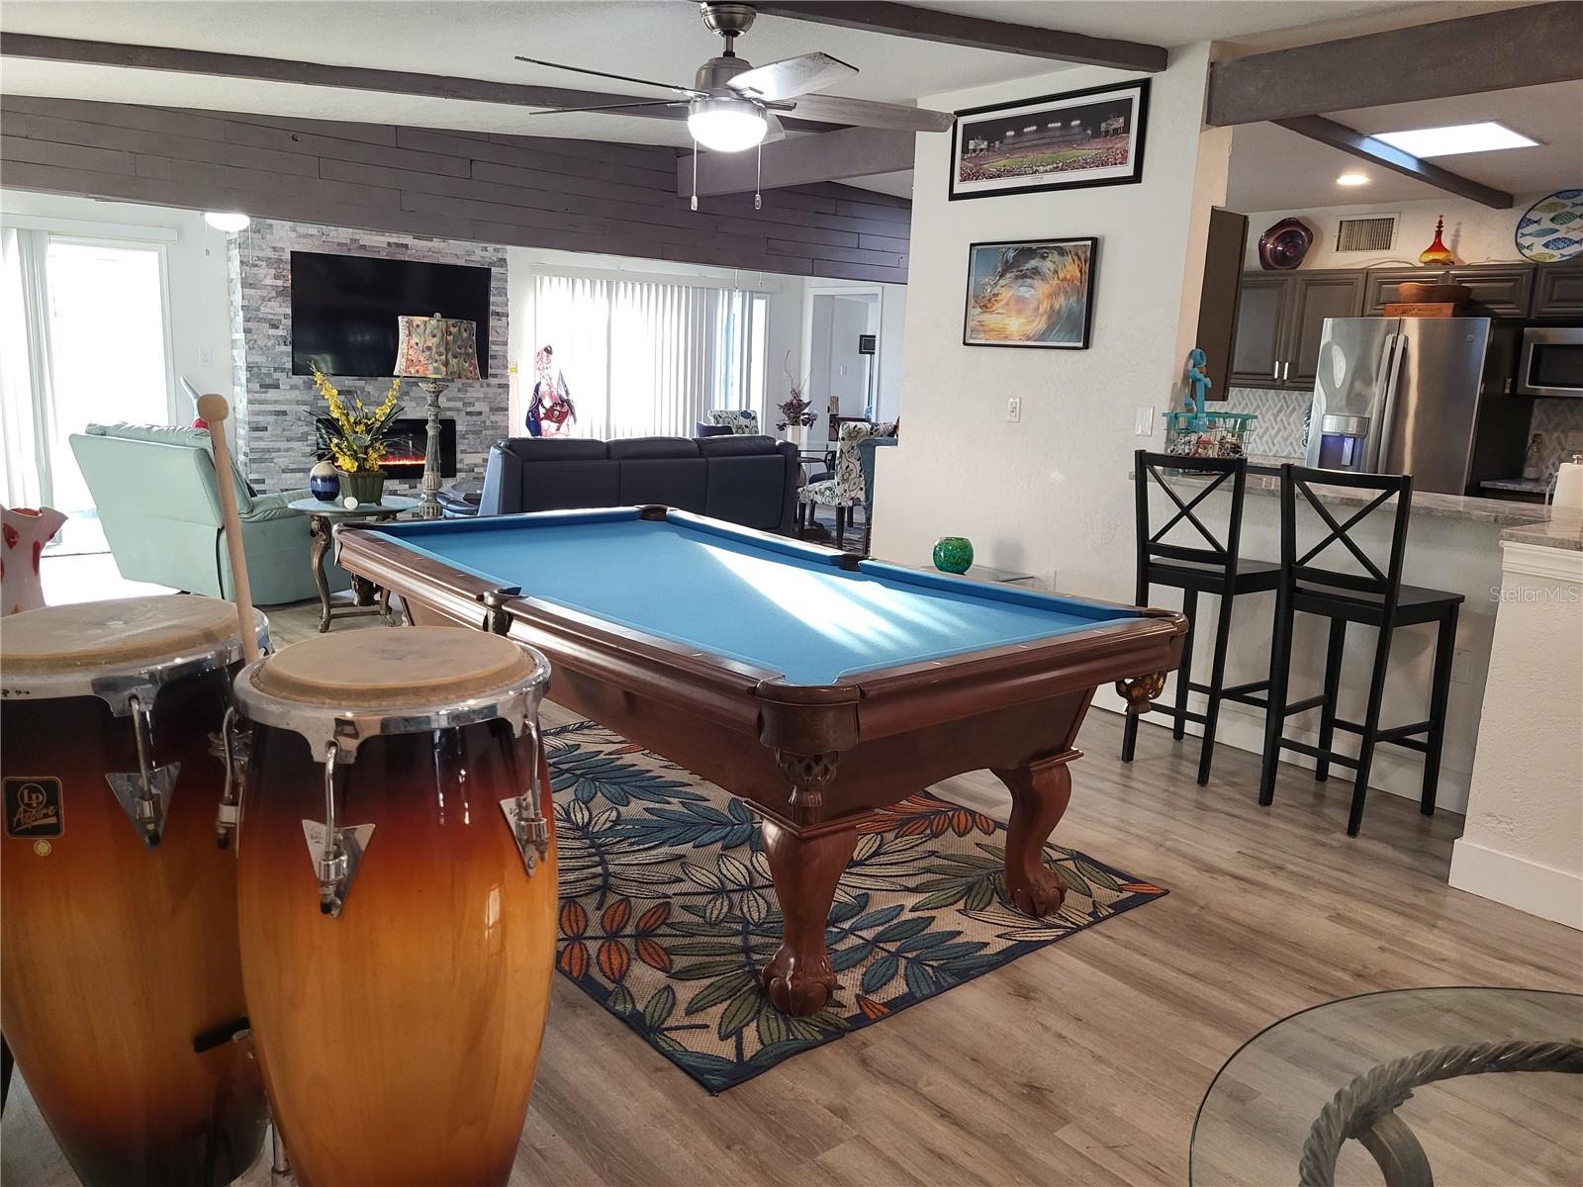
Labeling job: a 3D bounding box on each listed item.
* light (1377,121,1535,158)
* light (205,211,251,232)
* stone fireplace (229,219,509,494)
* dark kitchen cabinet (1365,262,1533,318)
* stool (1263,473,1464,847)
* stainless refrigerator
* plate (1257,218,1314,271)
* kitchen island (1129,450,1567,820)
[{"bbox_3d":[3.349,-2.292,5.983,0.630,0.080,0.570,-7,14,-40],"label":"light"},{"bbox_3d":[-3.368,-2.223,7.100,0.290,0.140,0.290,-7,14,-40],"label":"light"},{"bbox_3d":[-3.233,-1.776,9.256,2.071,2.420,0.350,-7,14,-39],"label":"stone fireplace"},{"bbox_3d":[3.954,-1.783,7.080,0.330,0.300,0.930,-7,14,-40],"label":"dark kitchen cabinet"},{"bbox_3d":[1.925,0.169,3.958,0.480,1.156,0.415,-7,14,-40],"label":"stool"},{"bbox_3d":[3.702,-0.684,7.051,0.900,1.785,0.910,-7,14,-40],"label":"stainless refrigerator"},{"bbox_3d":[3.277,-2.301,7.880,0.090,0.360,0.360,-7,14,-40],"label":"plate"},{"bbox_3d":[2.047,0.137,4.426,0.560,1.050,1.520,-7,14,-40],"label":"kitchen island"}]

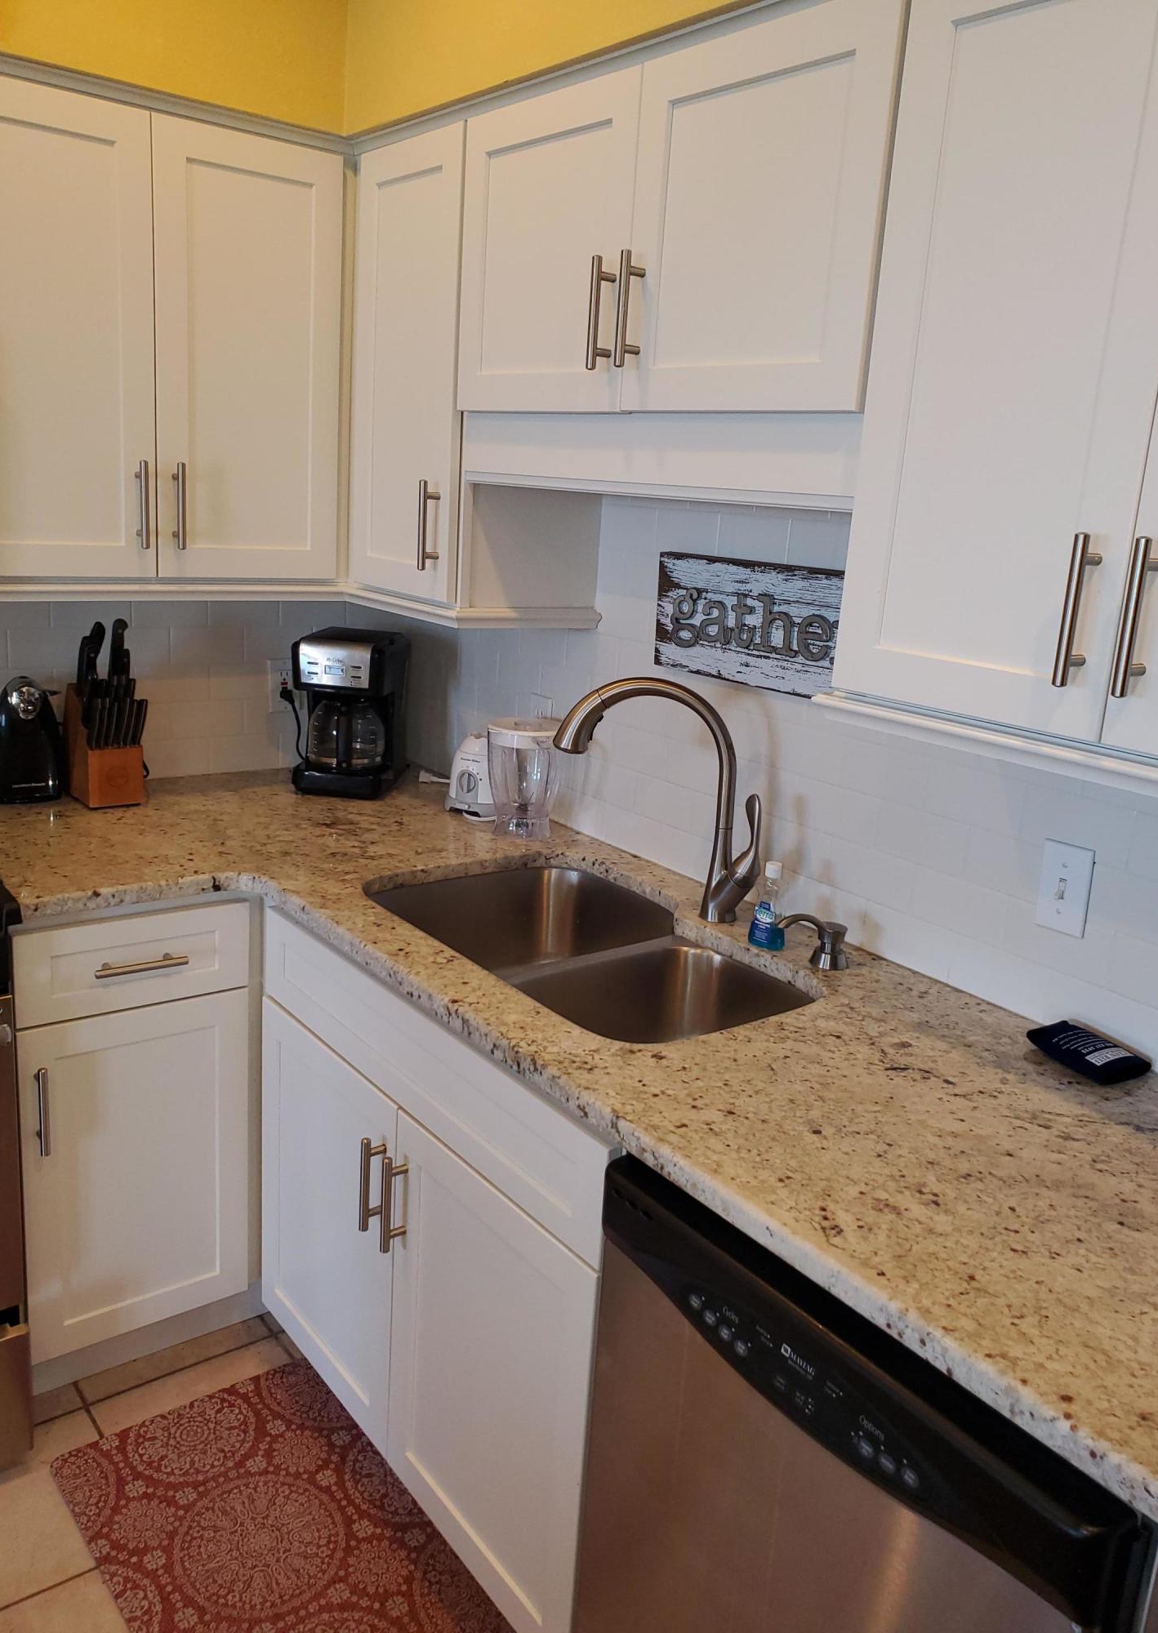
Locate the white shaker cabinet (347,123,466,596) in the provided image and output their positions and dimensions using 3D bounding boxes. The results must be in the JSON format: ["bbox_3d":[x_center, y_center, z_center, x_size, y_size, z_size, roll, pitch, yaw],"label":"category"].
[{"bbox_3d":[-0.181,-0.777,2.226,0.326,0.763,0.362,-8,19,-38],"label":"white shaker cabinet"}]

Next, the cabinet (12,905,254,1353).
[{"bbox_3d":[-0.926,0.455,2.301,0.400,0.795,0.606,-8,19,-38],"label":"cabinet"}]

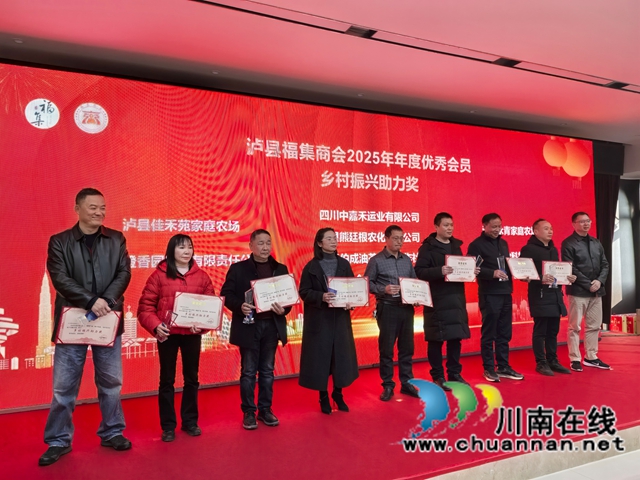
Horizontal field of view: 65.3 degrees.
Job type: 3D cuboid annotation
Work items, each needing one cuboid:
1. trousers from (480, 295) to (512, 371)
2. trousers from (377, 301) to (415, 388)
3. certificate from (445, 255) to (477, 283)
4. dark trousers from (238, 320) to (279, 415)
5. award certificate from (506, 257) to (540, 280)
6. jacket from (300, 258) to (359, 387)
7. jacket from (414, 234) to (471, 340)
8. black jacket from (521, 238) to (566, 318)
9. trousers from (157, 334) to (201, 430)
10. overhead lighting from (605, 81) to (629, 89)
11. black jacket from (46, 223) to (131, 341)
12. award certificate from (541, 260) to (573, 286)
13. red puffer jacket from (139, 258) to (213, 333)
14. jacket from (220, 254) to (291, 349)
[{"bbox_3d":[1.950,0.980,5.530,0.380,0.900,0.280,0,-3,-23],"label":"trousers"},{"bbox_3d":[0.718,0.990,4.801,0.385,0.799,0.273,0,-2,-22],"label":"trousers"},{"bbox_3d":[1.374,0.285,4.848,0.355,0.250,0.012,1,-4,-22],"label":"certificate"},{"bbox_3d":[-0.503,0.986,4.120,0.360,0.860,0.270,0,-3,-18],"label":"dark trousers"},{"bbox_3d":[2.151,0.305,5.272,0.355,0.250,0.012,0,-25,-23],"label":"award certificate"},{"bbox_3d":[0.068,0.707,4.406,0.550,1.120,0.385,0,-2,-23],"label":"jacket"},{"bbox_3d":[1.246,0.468,5.127,0.619,1.085,0.405,0,-2,-22],"label":"jacket"},{"bbox_3d":[2.594,0.425,5.825,0.562,0.926,0.385,0,-2,-20],"label":"black jacket"},{"bbox_3d":[-1.078,1.023,3.802,0.334,0.759,0.263,0,-2,-22],"label":"trousers"},{"bbox_3d":[3.319,-1.741,5.566,0.270,0.050,0.120,0,-2,-26],"label":"overhead lighting"},{"bbox_3d":[-1.612,0.274,3.498,0.532,0.786,0.364,0,-2,-27],"label":"black jacket"},{"bbox_3d":[2.586,0.364,5.434,0.355,0.250,0.012,0,-2,-13],"label":"award certificate"},{"bbox_3d":[-1.077,0.417,3.765,0.552,0.522,0.385,0,-2,-24],"label":"red puffer jacket"},{"bbox_3d":[-0.522,0.479,4.052,0.577,0.720,0.364,0,-2,-25],"label":"jacket"}]

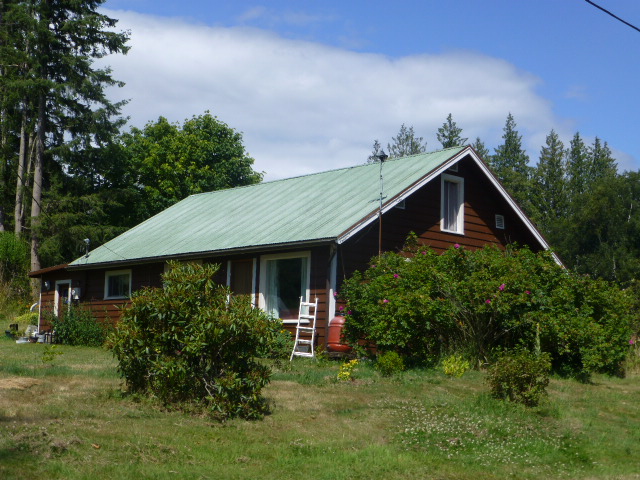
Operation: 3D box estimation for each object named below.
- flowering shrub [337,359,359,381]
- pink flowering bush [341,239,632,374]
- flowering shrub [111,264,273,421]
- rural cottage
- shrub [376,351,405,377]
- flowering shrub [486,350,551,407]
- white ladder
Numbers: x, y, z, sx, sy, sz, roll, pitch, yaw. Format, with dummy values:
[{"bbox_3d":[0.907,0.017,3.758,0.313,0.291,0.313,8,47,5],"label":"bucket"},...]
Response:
[{"bbox_3d":[0.510,2.400,18.500,0.390,0.380,0.360,2,-7,2],"label":"flowering shrub"},{"bbox_3d":[3.625,1.531,22.000,6.000,2.850,3.200,1,-7,5],"label":"pink flowering bush"},{"bbox_3d":[-1.750,1.335,13.600,2.100,2.050,2.000,3,-7,-7],"label":"flowering shrub"},{"bbox_3d":[-1.278,0.861,32.307,9.600,5.750,15.500,8,-10,-42],"label":"rural cottage"},{"bbox_3d":[1.384,2.424,19.600,0.540,0.500,0.500,1,-7,4],"label":"shrub"},{"bbox_3d":[3.022,2.109,15.200,0.930,0.790,0.880,0,-7,11],"label":"flowering shrub"},{"bbox_3d":[-0.368,2.113,23.700,0.530,1.530,0.420,-1,-8,22],"label":"white ladder"}]

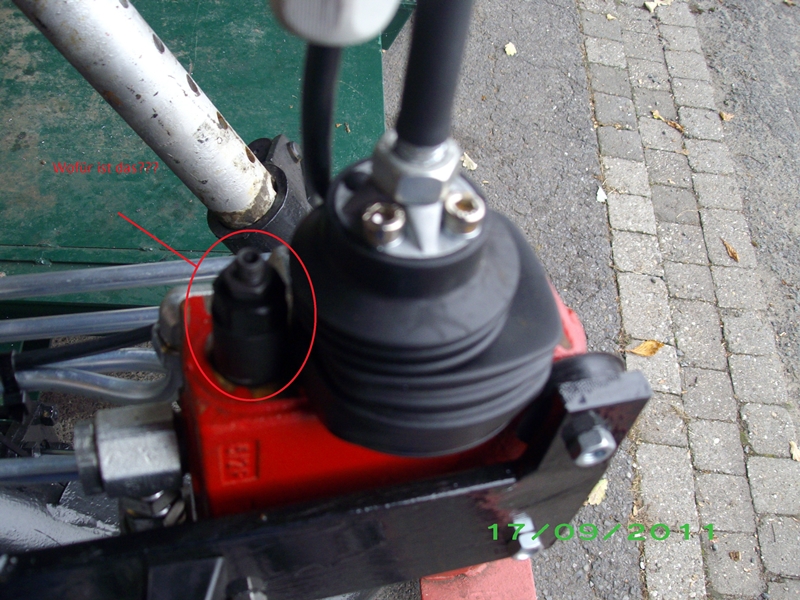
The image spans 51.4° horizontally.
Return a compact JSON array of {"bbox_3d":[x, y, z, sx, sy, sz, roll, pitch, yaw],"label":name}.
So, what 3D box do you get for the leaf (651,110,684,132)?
[{"bbox_3d":[0.964,-0.643,3.002,0.146,0.016,0.039,41,62,20],"label":"leaf"}]

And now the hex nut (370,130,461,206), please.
[{"bbox_3d":[0.005,-0.040,0.244,0.025,0.011,0.022,0,49,-9],"label":"hex nut"}]

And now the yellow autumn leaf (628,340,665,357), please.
[{"bbox_3d":[0.729,0.142,2.449,0.118,0.014,0.055,-10,58,-12],"label":"yellow autumn leaf"}]

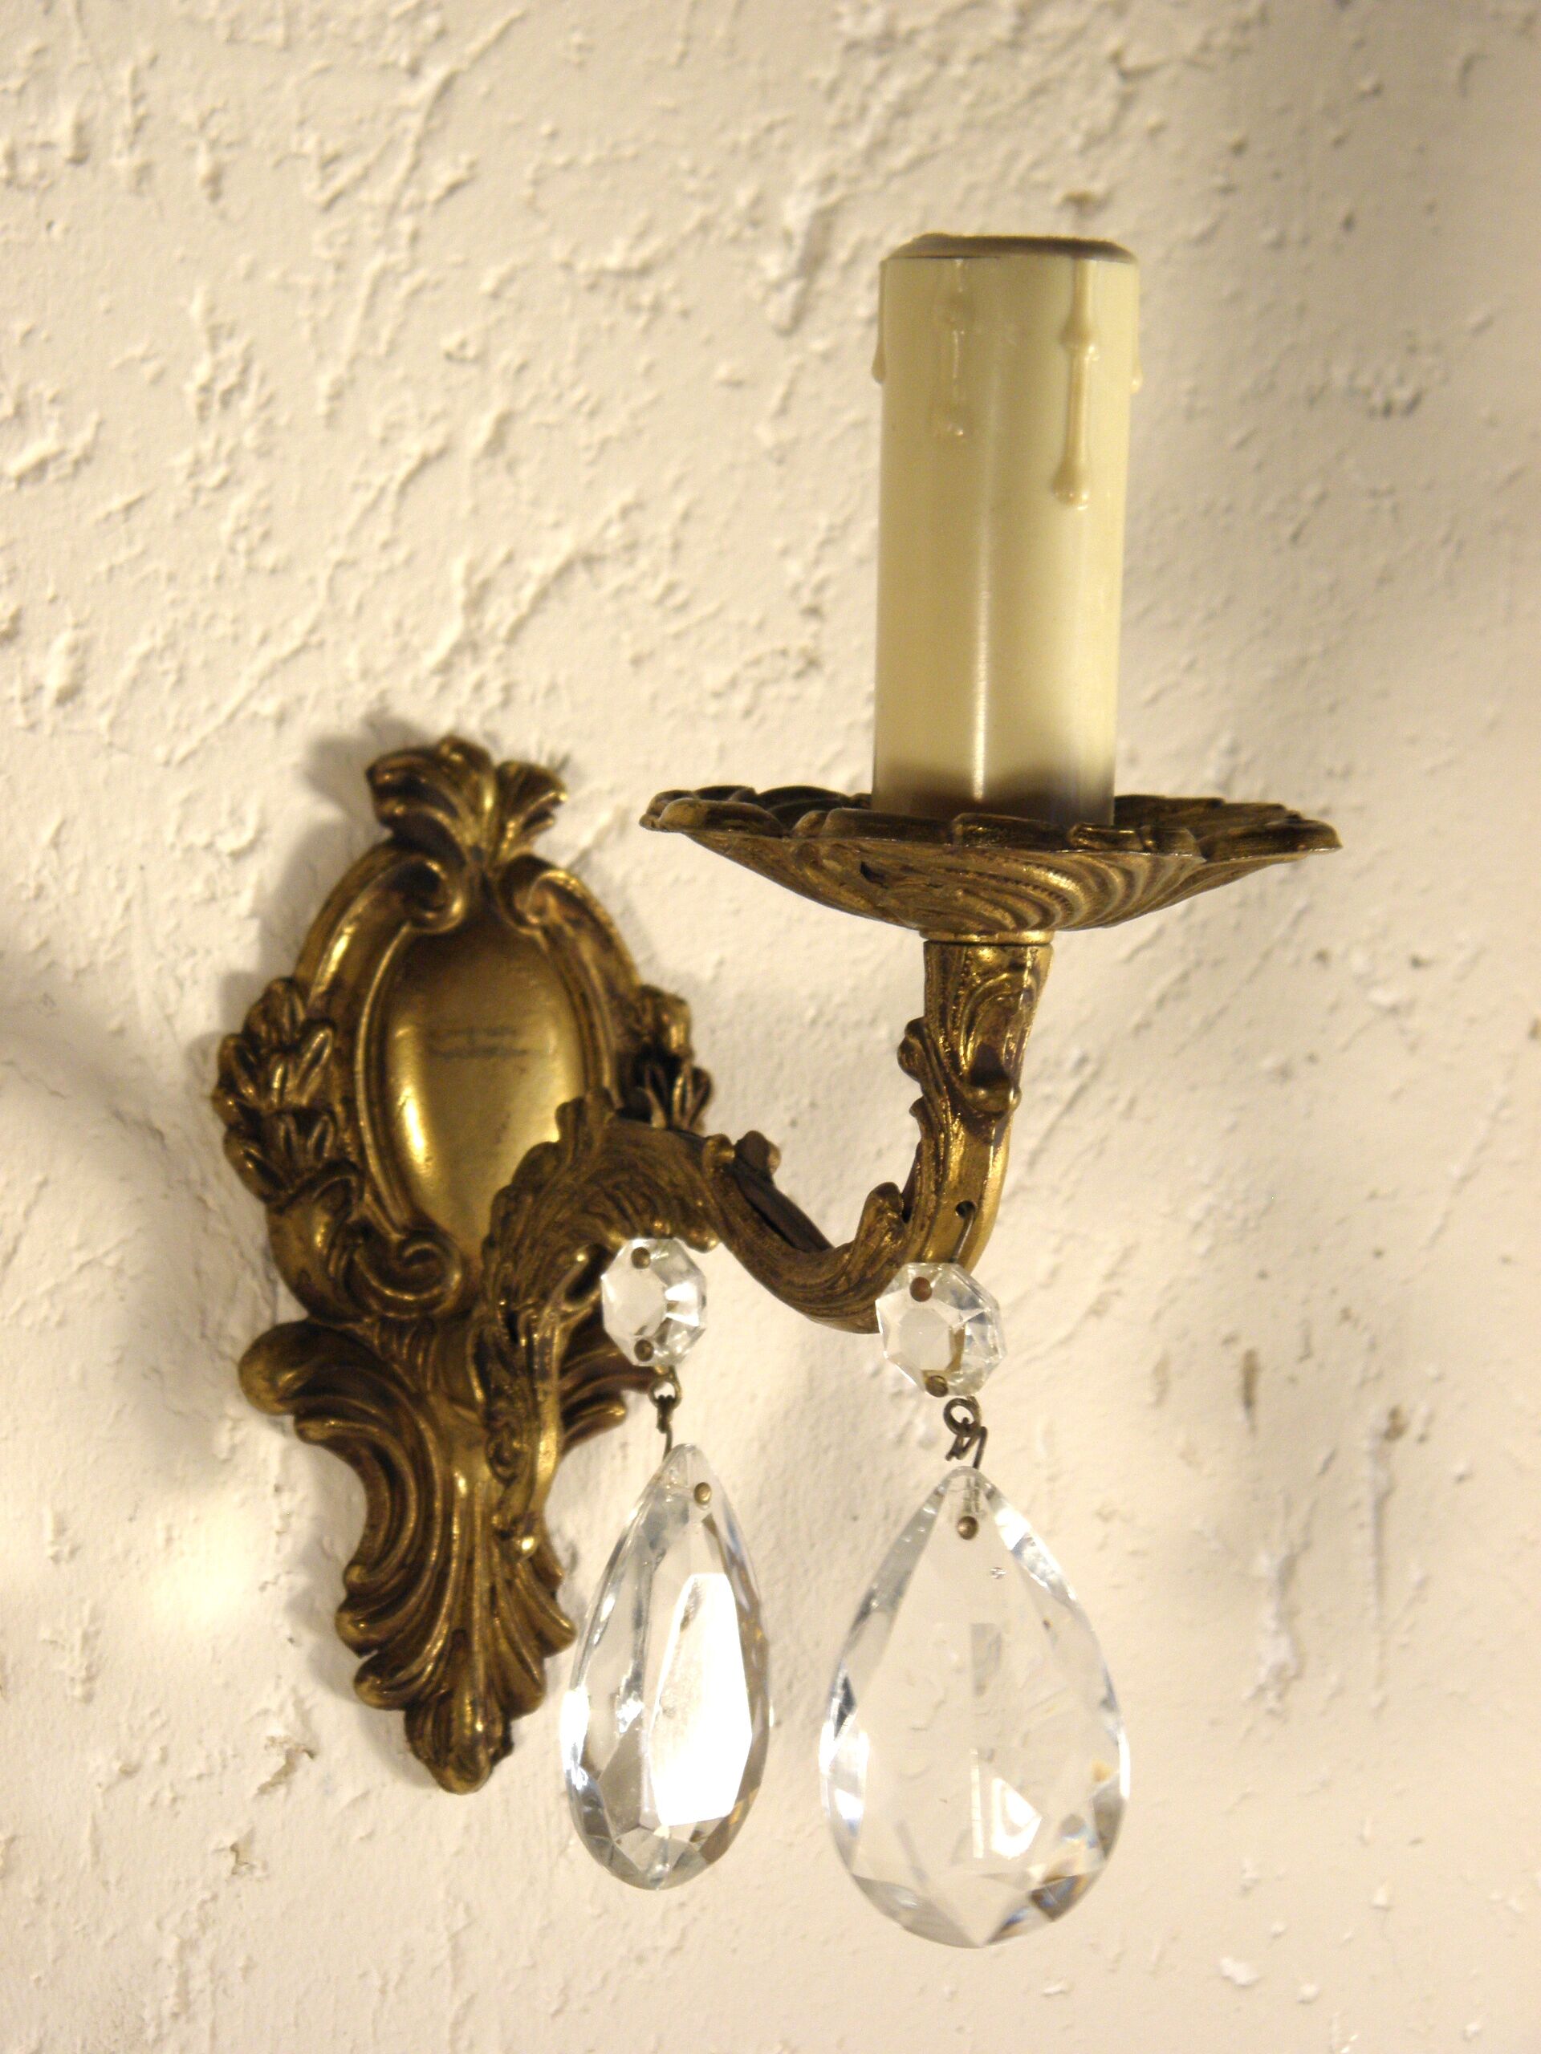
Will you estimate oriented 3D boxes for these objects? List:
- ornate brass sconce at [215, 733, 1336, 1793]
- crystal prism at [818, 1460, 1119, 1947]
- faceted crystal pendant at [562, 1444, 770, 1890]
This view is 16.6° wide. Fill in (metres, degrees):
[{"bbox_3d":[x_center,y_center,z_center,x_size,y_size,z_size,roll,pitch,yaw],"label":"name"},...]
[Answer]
[{"bbox_3d":[0.003,0.032,0.557,0.071,0.121,0.129,-5,7,-40],"label":"ornate brass sconce"},{"bbox_3d":[0.021,0.070,0.540,0.032,0.050,0.013,-1,8,1],"label":"crystal prism"},{"bbox_3d":[-0.011,0.070,0.579,0.032,0.050,0.013,-4,10,-44],"label":"faceted crystal pendant"}]

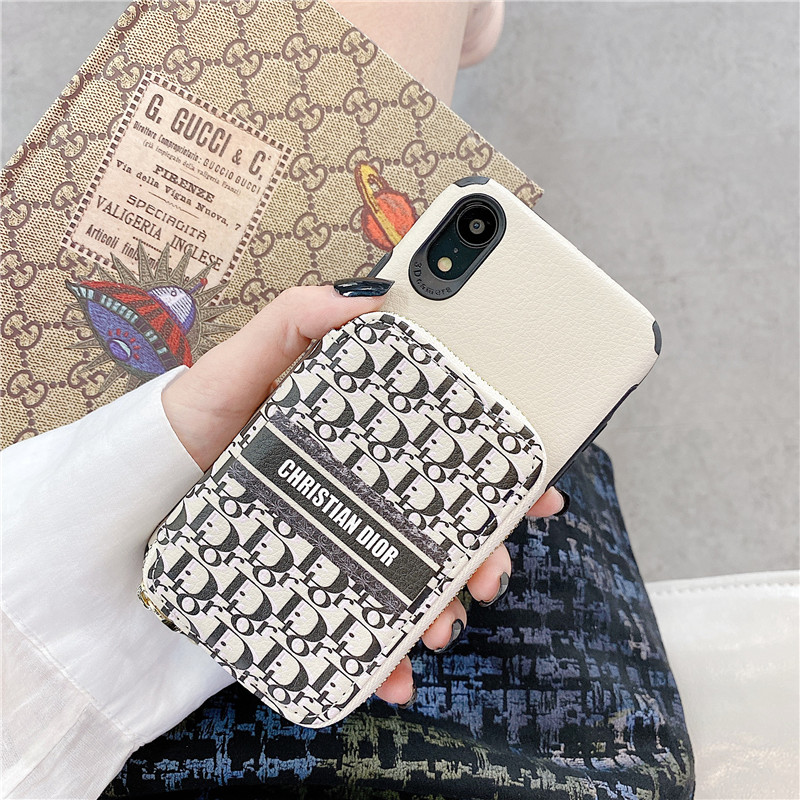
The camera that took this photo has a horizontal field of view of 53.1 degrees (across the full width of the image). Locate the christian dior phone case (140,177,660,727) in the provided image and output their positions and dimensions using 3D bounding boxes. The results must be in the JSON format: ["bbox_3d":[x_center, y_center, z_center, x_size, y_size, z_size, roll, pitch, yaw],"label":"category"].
[{"bbox_3d":[0.002,0.015,0.234,0.080,0.027,0.156,41,88,-4],"label":"christian dior phone case"}]

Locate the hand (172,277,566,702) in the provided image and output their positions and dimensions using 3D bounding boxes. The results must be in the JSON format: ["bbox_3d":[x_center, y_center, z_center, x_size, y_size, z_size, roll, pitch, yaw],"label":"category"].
[{"bbox_3d":[-0.012,0.024,0.250,0.120,0.065,0.100,42,88,-4],"label":"hand"}]

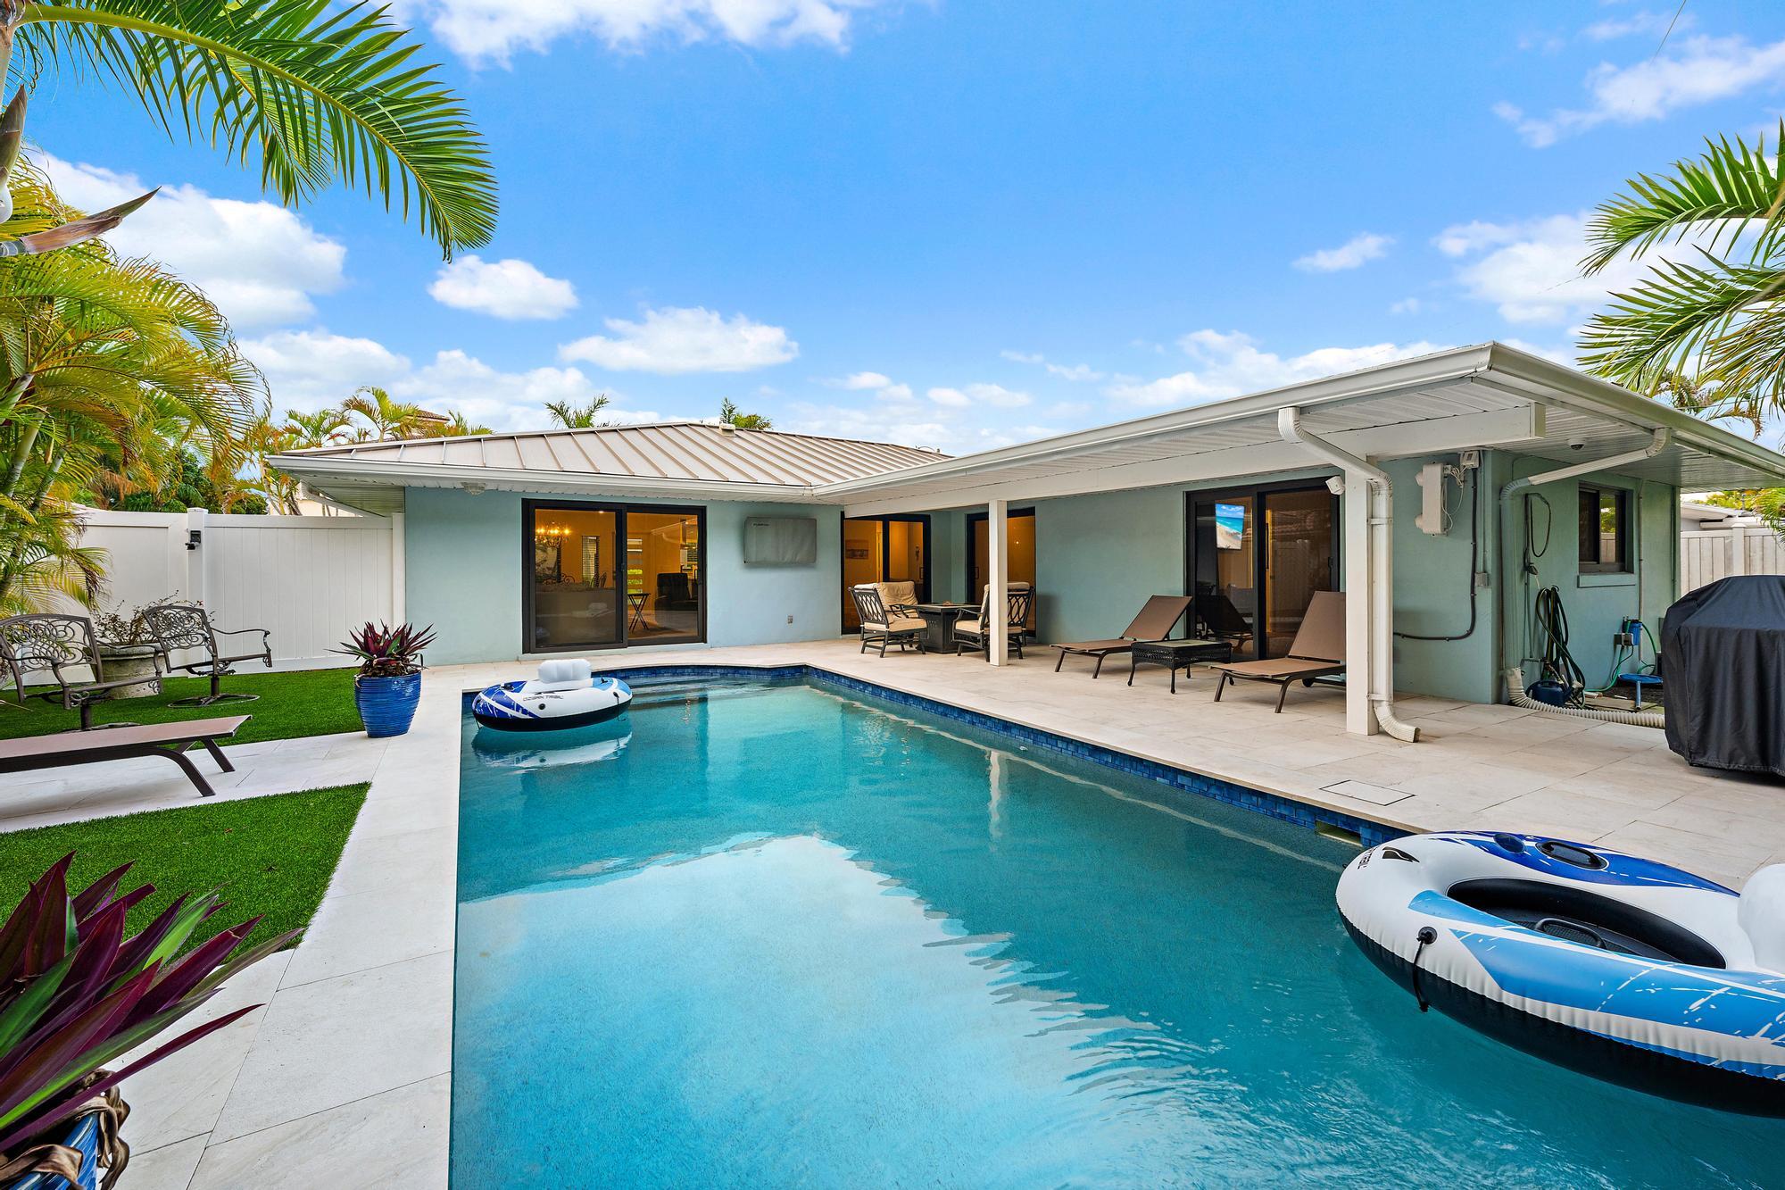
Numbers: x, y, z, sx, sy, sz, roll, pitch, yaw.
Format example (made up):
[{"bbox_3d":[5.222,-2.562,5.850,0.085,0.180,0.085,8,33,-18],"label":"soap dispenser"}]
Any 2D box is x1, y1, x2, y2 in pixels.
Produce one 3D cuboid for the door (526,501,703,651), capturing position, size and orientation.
[{"bbox_3d":[-3.817,-0.275,9.741,2.430,2.030,0.130,-2,3,-32],"label":"door"}]

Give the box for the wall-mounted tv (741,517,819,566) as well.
[{"bbox_3d":[-1.738,-0.832,10.843,1.160,0.700,0.110,-2,3,-32],"label":"wall-mounted tv"}]

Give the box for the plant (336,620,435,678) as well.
[{"bbox_3d":[-3.701,0.397,5.060,0.580,0.385,0.570,-2,3,-32],"label":"plant"}]

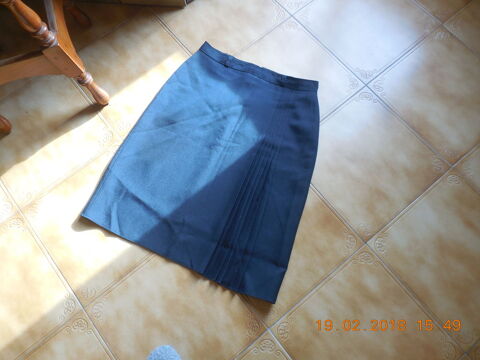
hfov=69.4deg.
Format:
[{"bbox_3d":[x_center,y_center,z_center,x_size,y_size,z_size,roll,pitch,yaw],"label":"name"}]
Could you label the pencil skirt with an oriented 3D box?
[{"bbox_3d":[-0.052,-0.079,0.965,0.549,0.035,0.640,20,75,7],"label":"pencil skirt"}]

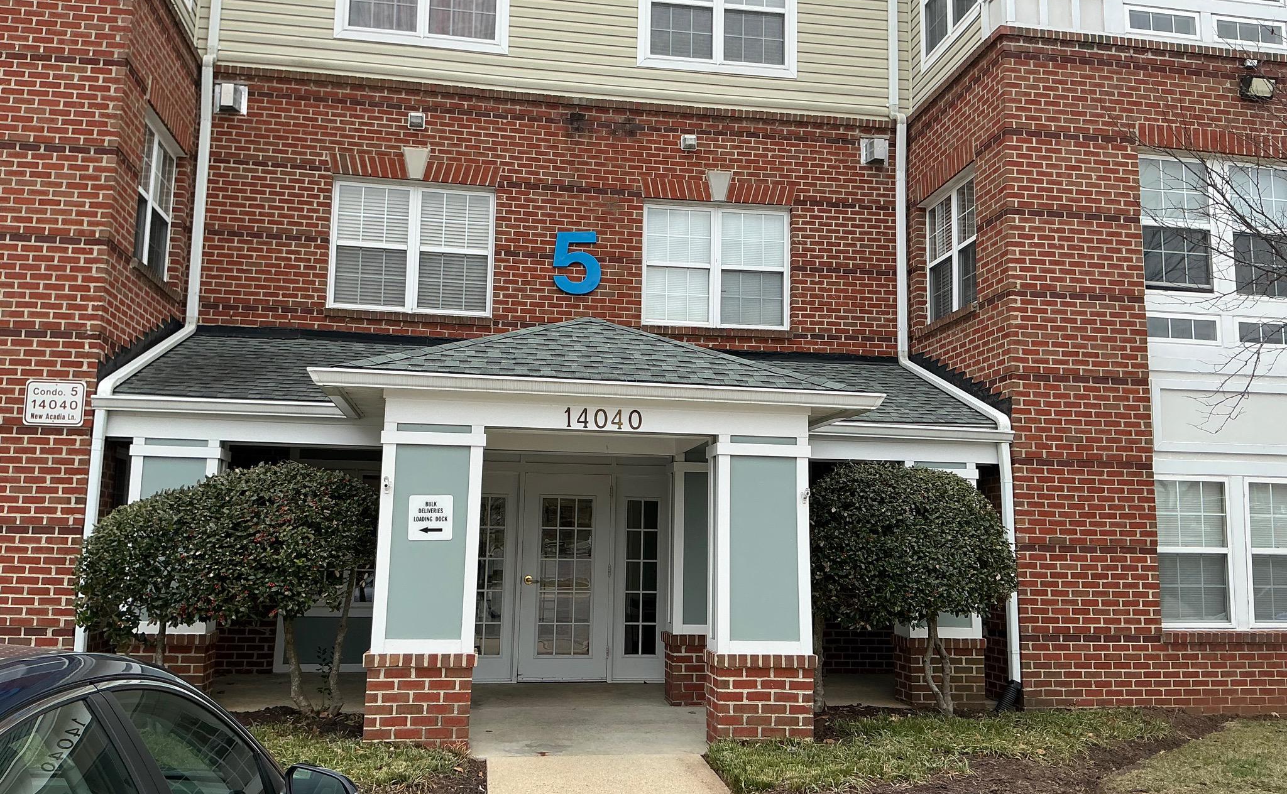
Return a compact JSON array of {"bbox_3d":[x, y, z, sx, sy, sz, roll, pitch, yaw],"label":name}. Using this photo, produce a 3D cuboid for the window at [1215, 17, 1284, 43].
[{"bbox_3d":[6.351,-3.829,10.903,0.790,0.245,0.100,2,-8,-8],"label":"window"}]

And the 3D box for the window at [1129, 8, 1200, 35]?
[{"bbox_3d":[5.369,-3.878,10.761,0.790,0.245,0.100,2,-8,-8],"label":"window"}]

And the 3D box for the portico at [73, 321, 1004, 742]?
[{"bbox_3d":[-0.559,0.925,9.168,8.100,3.590,4.420,2,-8,-8],"label":"portico"}]

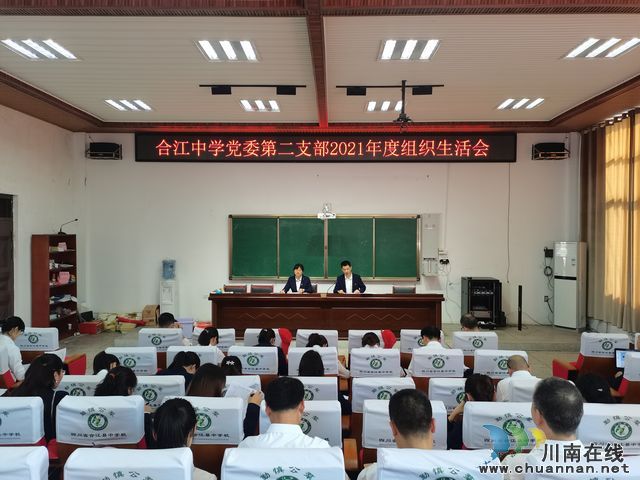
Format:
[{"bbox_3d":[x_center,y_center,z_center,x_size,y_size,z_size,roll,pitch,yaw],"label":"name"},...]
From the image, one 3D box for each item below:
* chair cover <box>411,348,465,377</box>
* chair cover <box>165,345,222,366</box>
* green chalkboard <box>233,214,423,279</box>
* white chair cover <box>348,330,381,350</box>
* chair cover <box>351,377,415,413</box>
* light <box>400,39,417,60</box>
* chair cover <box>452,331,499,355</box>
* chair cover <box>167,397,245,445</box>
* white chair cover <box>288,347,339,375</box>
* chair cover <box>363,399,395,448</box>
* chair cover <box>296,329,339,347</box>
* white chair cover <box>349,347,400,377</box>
[{"bbox_3d":[1.020,1.063,4.154,0.440,0.245,0.120,0,1,1],"label":"chair cover"},{"bbox_3d":[-1.212,1.149,4.607,0.465,0.240,0.130,0,1,2],"label":"chair cover"},{"bbox_3d":[0.115,0.168,9.984,3.980,1.350,0.100,0,1,2],"label":"green chalkboard"},{"bbox_3d":[0.470,1.046,4.908,0.390,0.240,0.120,0,1,1],"label":"white chair cover"},{"bbox_3d":[0.472,1.166,3.595,0.470,0.240,0.140,0,1,2],"label":"chair cover"},{"bbox_3d":[1.069,-2.281,5.762,0.110,0.050,0.620,0,1,2],"label":"light"},{"bbox_3d":[1.583,1.051,4.880,0.440,0.240,0.120,0,1,1],"label":"chair cover"},{"bbox_3d":[-0.630,0.973,2.576,0.440,0.245,0.120,0,1,1],"label":"chair cover"},{"bbox_3d":[-0.060,1.153,4.574,0.465,0.240,0.130,0,1,2],"label":"white chair cover"},{"bbox_3d":[0.500,1.090,2.867,0.480,0.250,0.130,0,1,2],"label":"chair cover"},{"bbox_3d":[-0.024,1.124,5.298,0.470,0.240,0.140,0,1,2],"label":"chair cover"},{"bbox_3d":[0.507,1.142,4.444,0.470,0.240,0.140,0,1,2],"label":"white chair cover"}]

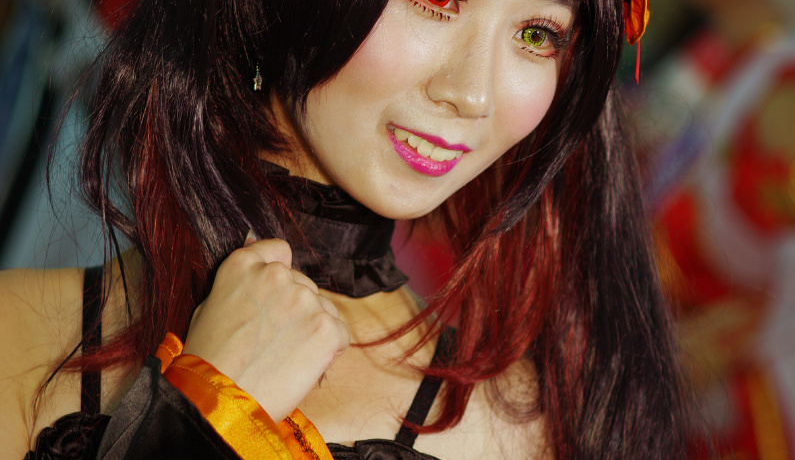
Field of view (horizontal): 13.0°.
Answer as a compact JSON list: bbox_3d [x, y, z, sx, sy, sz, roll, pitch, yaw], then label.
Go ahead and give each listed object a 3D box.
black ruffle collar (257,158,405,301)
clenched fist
[{"bbox_3d":[-0.048,-0.005,1.805,0.115,0.057,0.115,5,14,-27],"label":"black ruffle collar"},{"bbox_3d":[-0.060,0.049,1.715,0.076,0.083,0.068,31,6,-16],"label":"clenched fist"}]

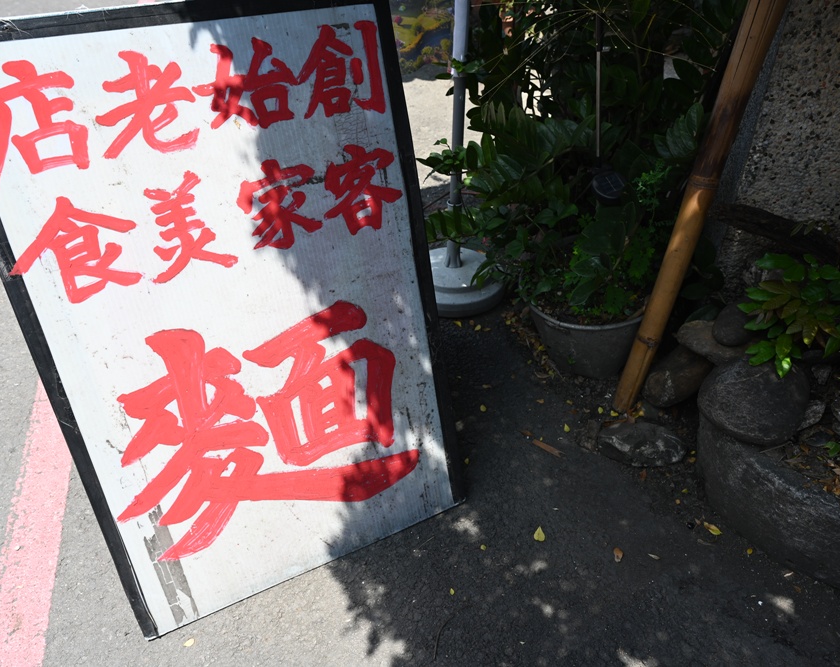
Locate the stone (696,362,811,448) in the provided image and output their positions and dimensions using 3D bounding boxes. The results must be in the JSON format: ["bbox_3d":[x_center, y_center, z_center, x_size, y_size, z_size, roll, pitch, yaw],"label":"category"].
[{"bbox_3d":[0.630,0.130,1.260,0.195,0.130,0.180,5,35,8],"label":"stone"}]

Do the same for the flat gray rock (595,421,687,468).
[{"bbox_3d":[0.497,0.249,1.503,0.197,0.075,0.120,1,35,2],"label":"flat gray rock"}]

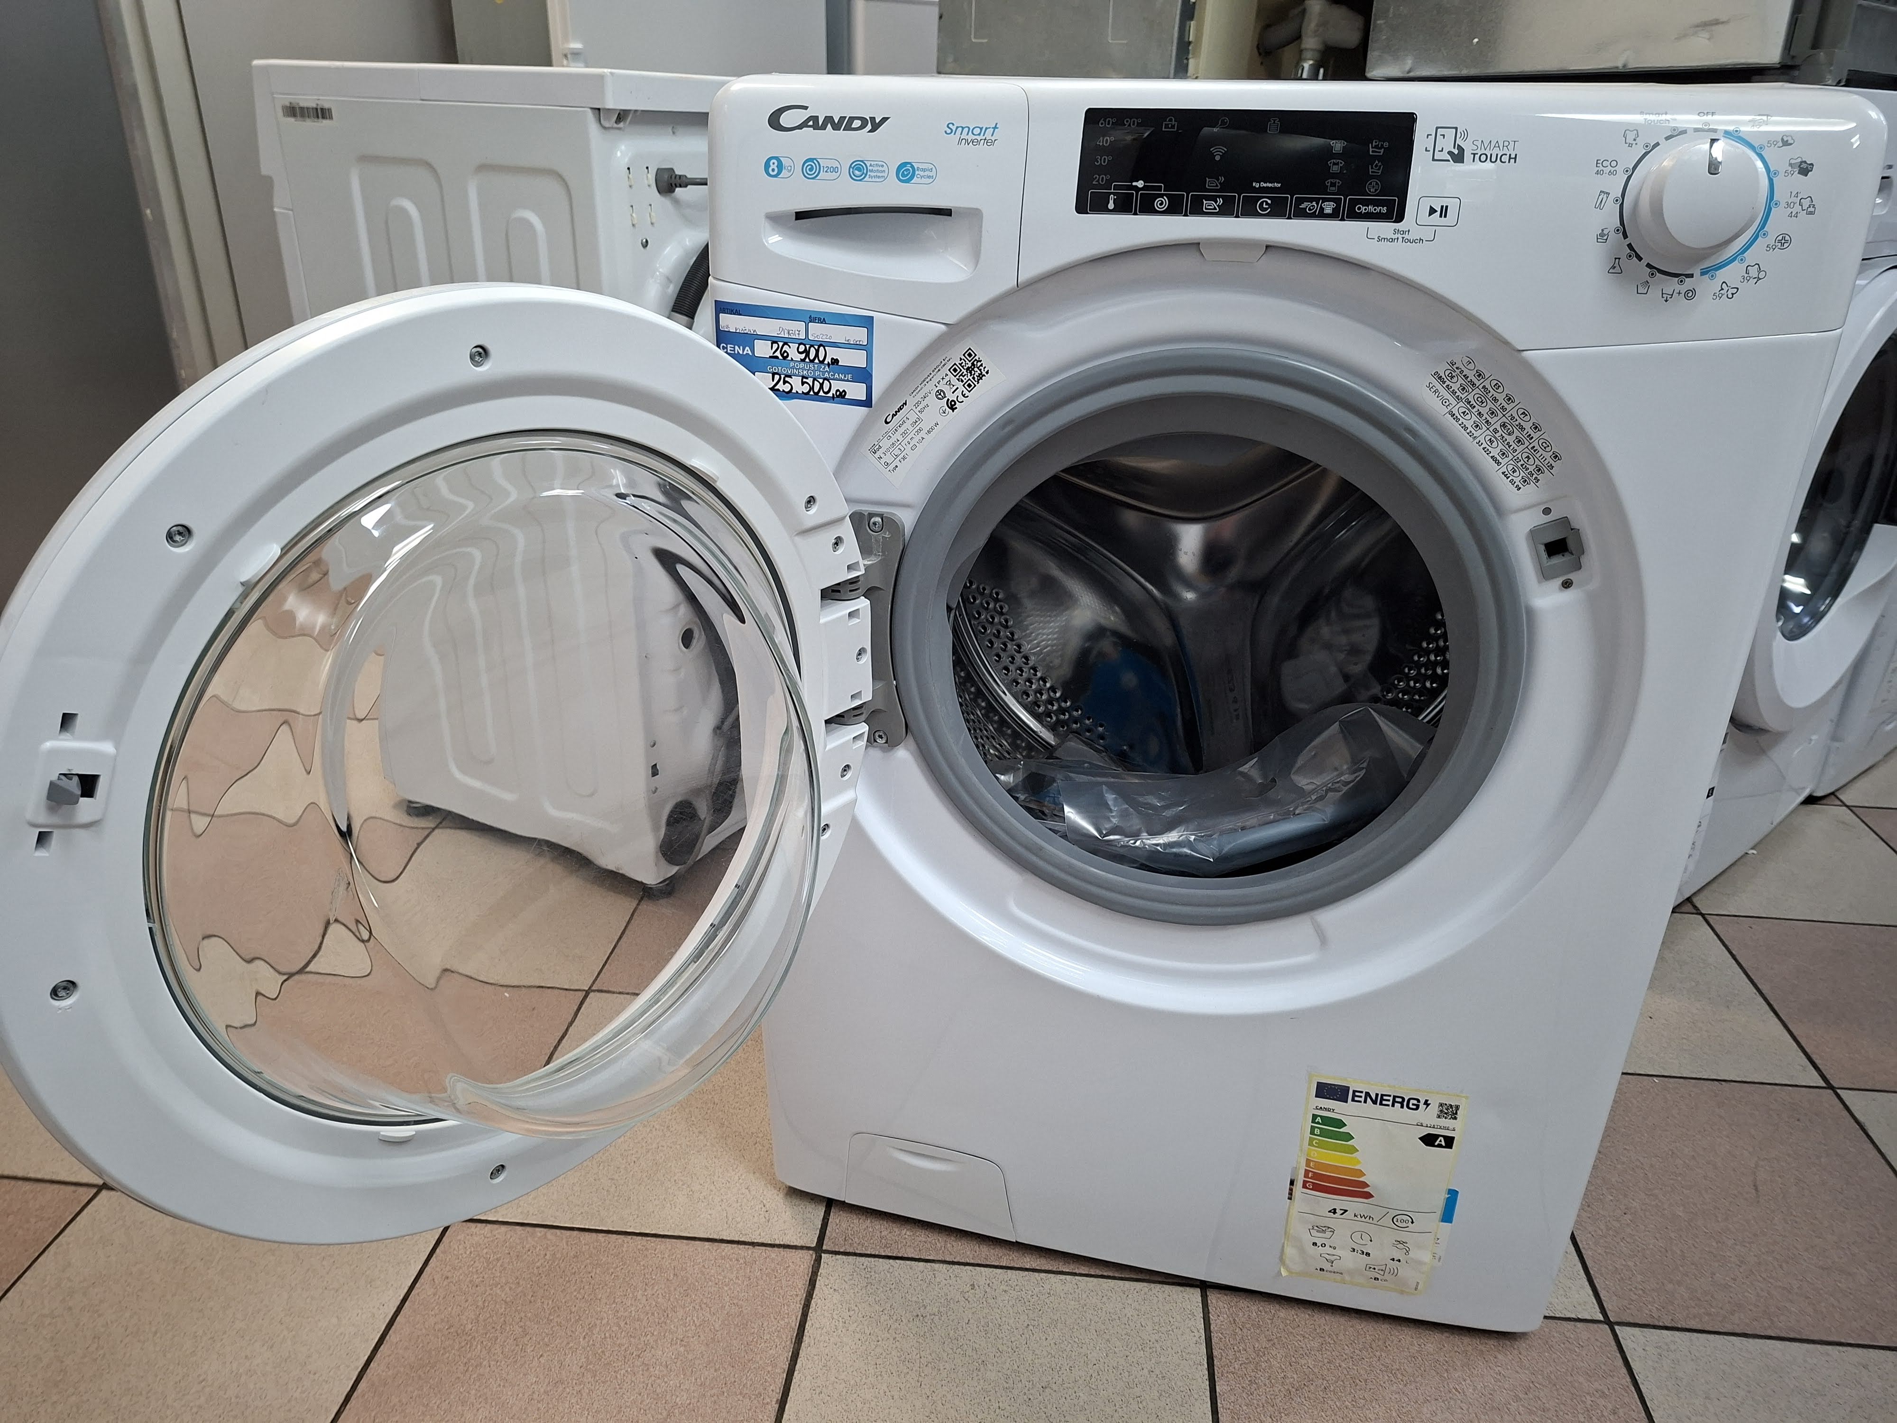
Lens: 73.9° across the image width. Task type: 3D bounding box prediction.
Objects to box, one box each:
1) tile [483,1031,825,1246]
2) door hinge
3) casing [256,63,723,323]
[{"bbox_3d":[-0.238,0.364,1.153,0.300,0.009,0.300,3,24,5],"label":"tile"},{"bbox_3d":[-0.053,-0.054,0.825,0.050,0.163,0.035,6,25,12],"label":"door hinge"},{"bbox_3d":[-0.394,-0.316,1.615,0.430,0.850,0.600,11,26,21],"label":"casing"}]

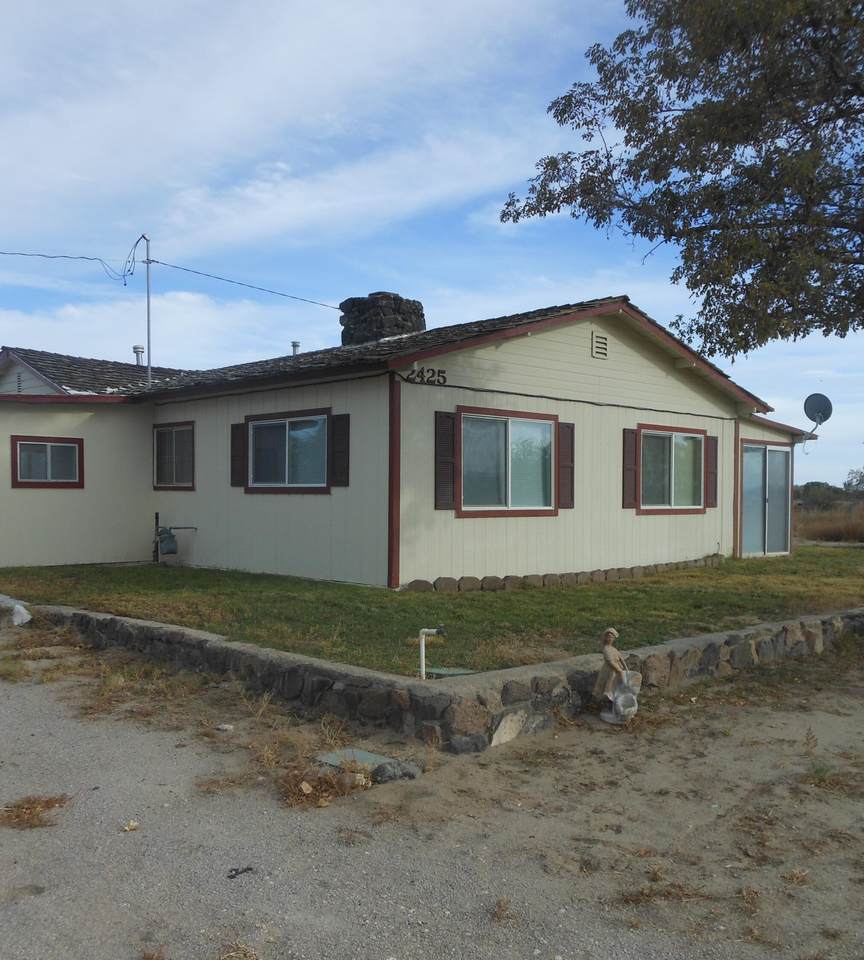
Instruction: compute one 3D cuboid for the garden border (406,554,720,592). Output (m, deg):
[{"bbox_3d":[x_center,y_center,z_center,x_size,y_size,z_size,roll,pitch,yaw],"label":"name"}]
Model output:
[{"bbox_3d":[2.355,1.252,12.819,6.880,0.190,0.660,1,-1,-44],"label":"garden border"}]

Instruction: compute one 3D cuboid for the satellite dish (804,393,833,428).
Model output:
[{"bbox_3d":[7.275,-1.308,17.400,0.540,0.660,0.420,0,-1,35],"label":"satellite dish"}]

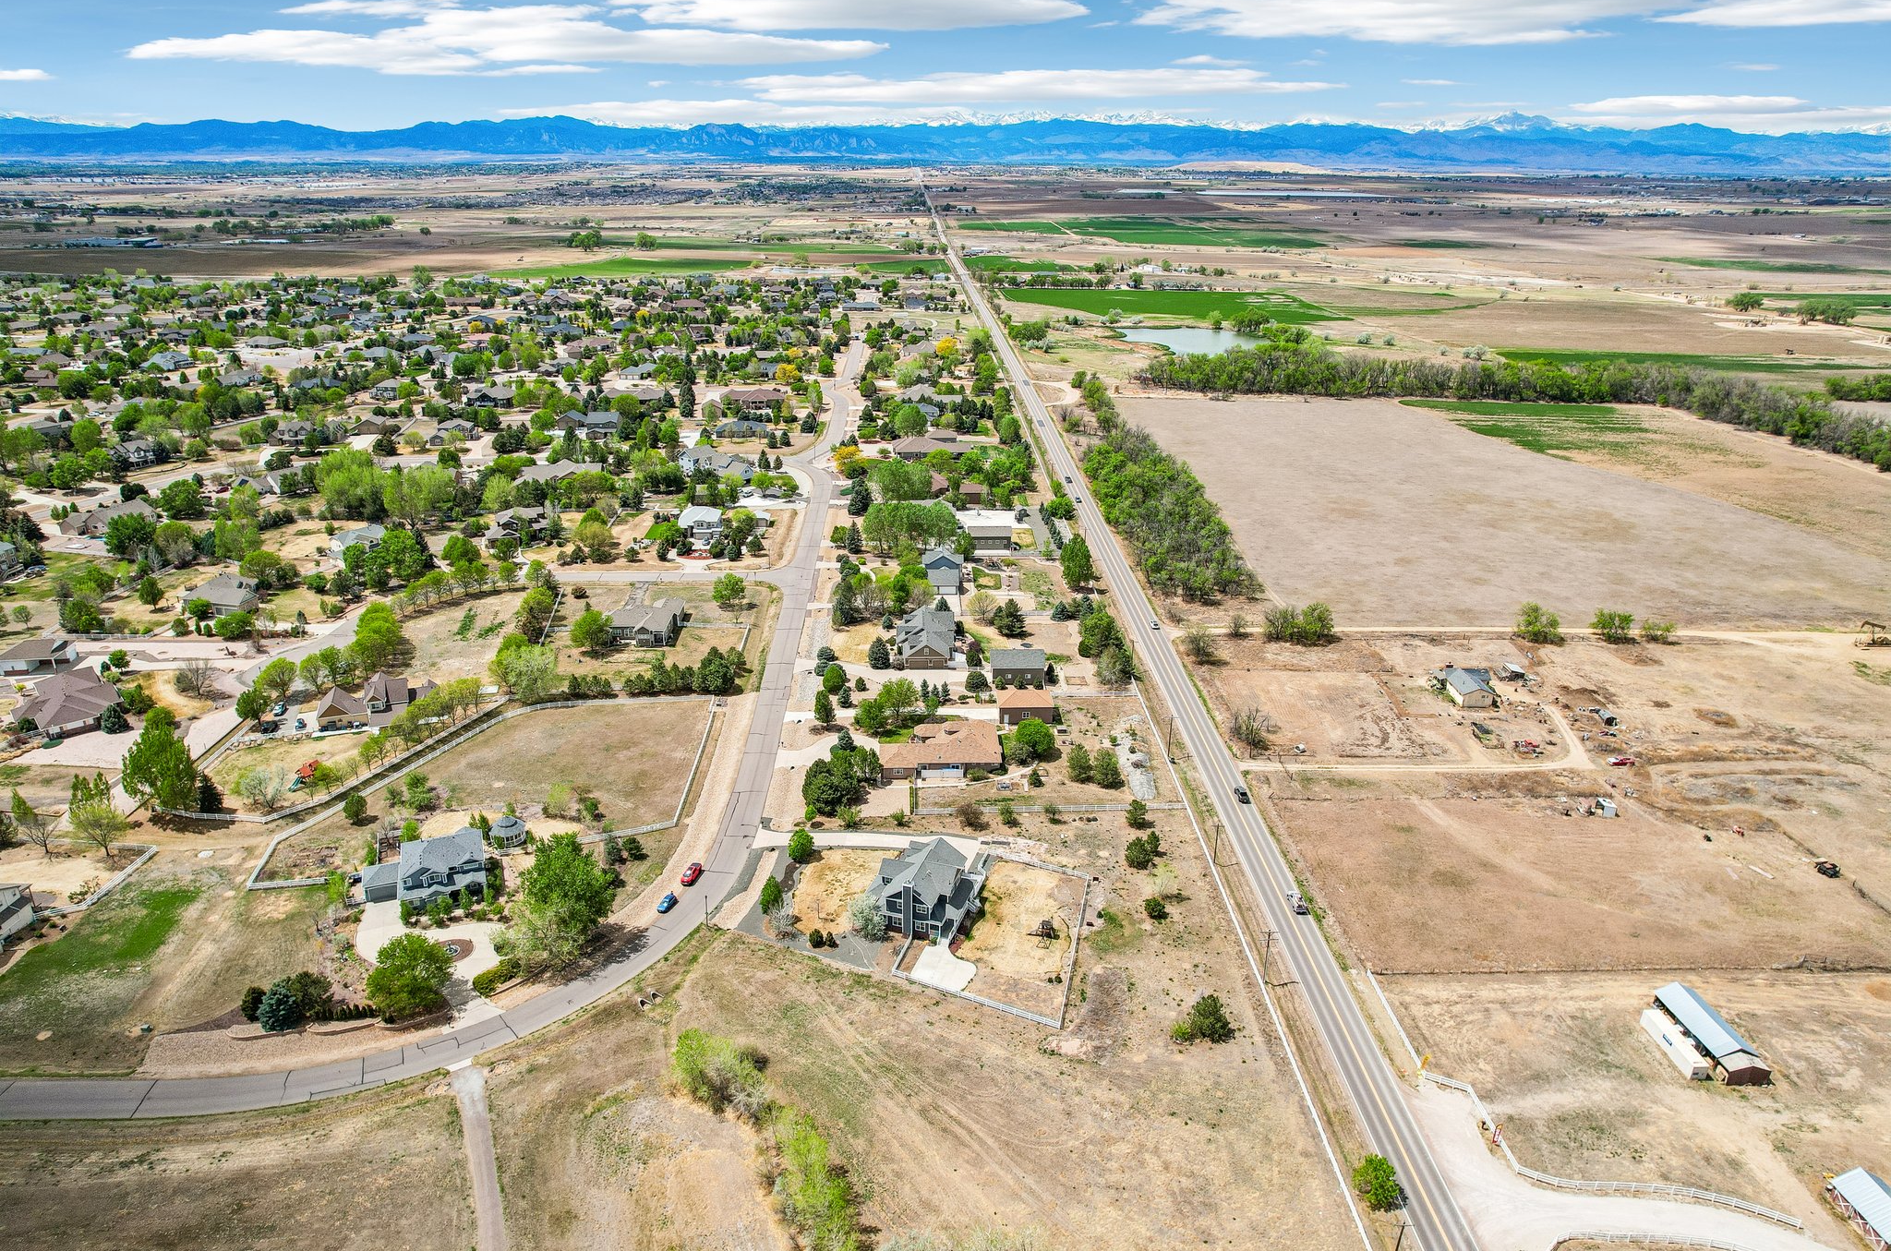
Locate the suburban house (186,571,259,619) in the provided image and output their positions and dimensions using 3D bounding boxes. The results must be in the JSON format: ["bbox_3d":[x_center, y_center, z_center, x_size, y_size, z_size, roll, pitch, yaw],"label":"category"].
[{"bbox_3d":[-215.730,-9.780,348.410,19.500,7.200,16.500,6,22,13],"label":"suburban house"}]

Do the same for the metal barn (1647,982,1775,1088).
[{"bbox_3d":[117.780,62.860,178.290,6.500,4.300,18.200,-1,22,-3],"label":"metal barn"}]

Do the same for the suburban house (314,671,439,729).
[{"bbox_3d":[-133.780,17.340,272.790,24.800,8.500,17.000,-6,23,-15],"label":"suburban house"}]

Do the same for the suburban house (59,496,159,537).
[{"bbox_3d":[-299.680,-38.650,414.230,18.500,7.000,23.000,9,23,20],"label":"suburban house"}]

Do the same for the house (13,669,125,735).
[{"bbox_3d":[-213.060,17.890,280.090,21.000,6.800,31.500,-18,28,-38],"label":"house"}]

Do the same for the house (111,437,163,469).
[{"bbox_3d":[-351.840,-74.120,500.530,14.500,8.500,16.500,12,25,28],"label":"house"}]

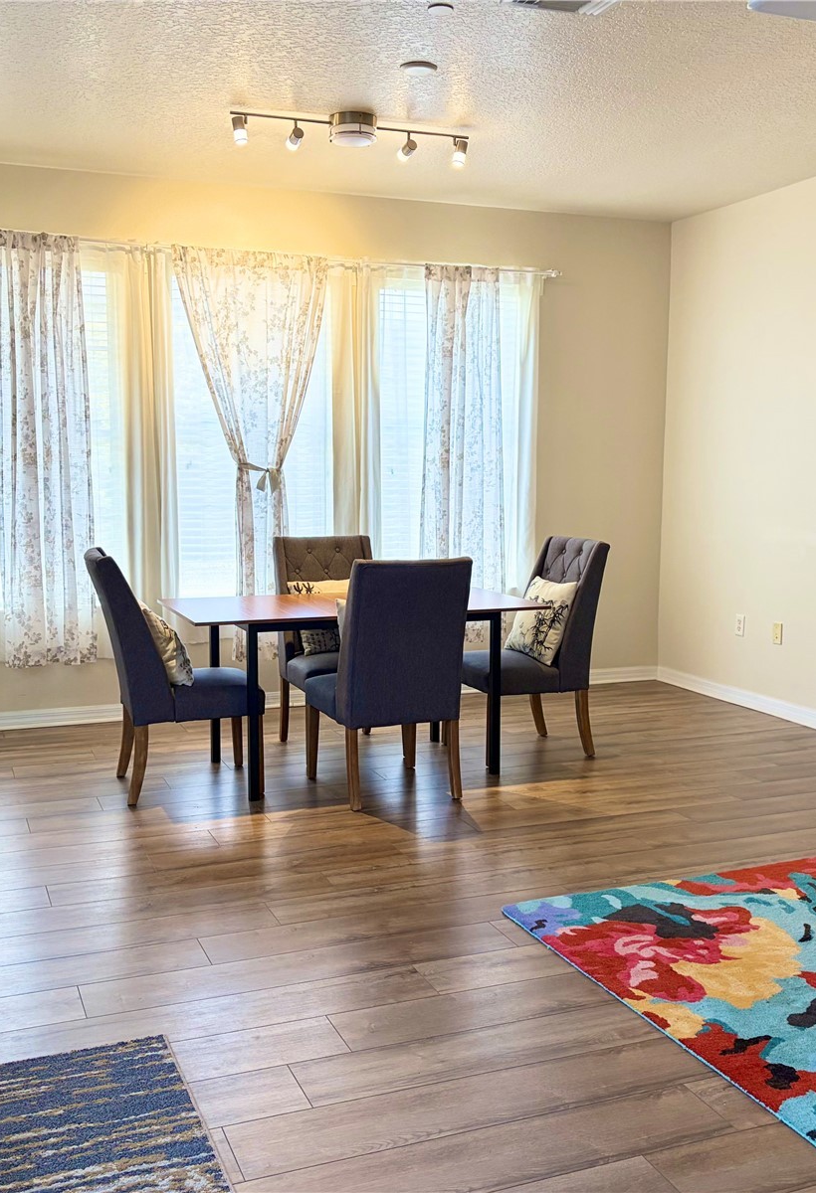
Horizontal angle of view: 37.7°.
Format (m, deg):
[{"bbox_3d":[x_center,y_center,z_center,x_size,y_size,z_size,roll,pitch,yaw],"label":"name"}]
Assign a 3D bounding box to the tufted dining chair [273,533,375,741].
[{"bbox_3d":[-0.325,0.229,5.692,0.490,1.004,0.665,-3,7,-22],"label":"tufted dining chair"}]

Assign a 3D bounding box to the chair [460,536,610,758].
[{"bbox_3d":[0.533,0.238,5.639,0.665,1.004,0.490,-3,7,-22],"label":"chair"}]

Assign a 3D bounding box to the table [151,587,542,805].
[{"bbox_3d":[-0.269,0.406,5.447,1.560,0.760,0.890,-3,7,-22],"label":"table"}]

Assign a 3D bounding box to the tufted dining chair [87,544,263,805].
[{"bbox_3d":[-0.983,0.309,5.016,0.665,1.004,0.490,-3,7,-22],"label":"tufted dining chair"}]

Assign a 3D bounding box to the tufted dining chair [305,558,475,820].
[{"bbox_3d":[-0.089,0.323,5.056,0.500,1.020,0.650,-3,7,-22],"label":"tufted dining chair"}]

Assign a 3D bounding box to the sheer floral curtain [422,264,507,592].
[{"bbox_3d":[0.313,-0.765,6.724,0.520,2.129,0.100,-3,7,-22],"label":"sheer floral curtain"}]

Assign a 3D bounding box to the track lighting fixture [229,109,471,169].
[{"bbox_3d":[-0.225,-1.930,5.023,1.060,0.170,0.200,-3,7,-22],"label":"track lighting fixture"}]

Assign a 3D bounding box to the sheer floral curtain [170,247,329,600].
[{"bbox_3d":[-0.805,-0.715,6.276,0.831,2.132,0.100,-3,7,-22],"label":"sheer floral curtain"}]

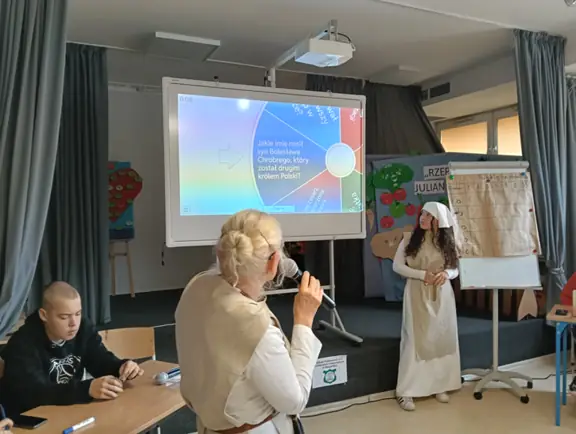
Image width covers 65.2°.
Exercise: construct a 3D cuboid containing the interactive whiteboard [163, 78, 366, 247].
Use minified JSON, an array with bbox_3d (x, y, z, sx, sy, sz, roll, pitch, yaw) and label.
[{"bbox_3d":[-0.115,-0.405,3.582,1.689,1.218,0.060,-1,3,-23],"label":"interactive whiteboard"}]

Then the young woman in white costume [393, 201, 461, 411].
[{"bbox_3d":[1.107,0.670,3.570,0.500,1.585,0.420,-1,3,-12],"label":"young woman in white costume"}]

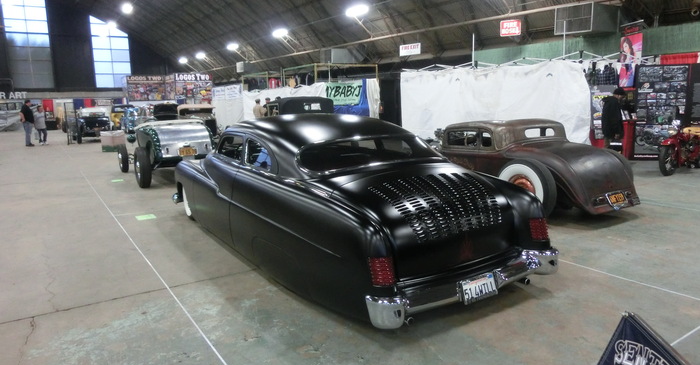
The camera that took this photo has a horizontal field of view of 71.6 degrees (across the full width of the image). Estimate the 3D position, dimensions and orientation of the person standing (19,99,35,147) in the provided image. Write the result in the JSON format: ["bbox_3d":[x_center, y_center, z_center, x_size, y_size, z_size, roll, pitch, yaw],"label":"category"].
[{"bbox_3d":[-12.732,-2.333,19.022,0.420,1.816,0.540,-5,10,-25],"label":"person standing"}]

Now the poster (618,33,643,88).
[{"bbox_3d":[6.867,-2.969,11.859,0.040,1.280,0.700,-4,10,-13],"label":"poster"}]

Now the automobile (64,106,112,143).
[{"bbox_3d":[-11.215,-2.549,21.201,1.580,1.420,3.900,-8,12,-32],"label":"automobile"}]

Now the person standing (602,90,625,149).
[{"bbox_3d":[6.034,-1.319,11.148,0.420,1.680,0.500,-4,10,-17],"label":"person standing"}]

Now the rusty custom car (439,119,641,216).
[{"bbox_3d":[2.200,-0.346,7.358,1.780,1.220,4.100,-7,11,-30],"label":"rusty custom car"}]

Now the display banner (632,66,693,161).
[{"bbox_3d":[7.740,-1.721,12.061,1.200,2.380,0.050,1,10,9],"label":"display banner"}]

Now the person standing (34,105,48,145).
[{"bbox_3d":[-12.596,-2.332,19.733,0.330,1.574,0.470,5,11,32],"label":"person standing"}]

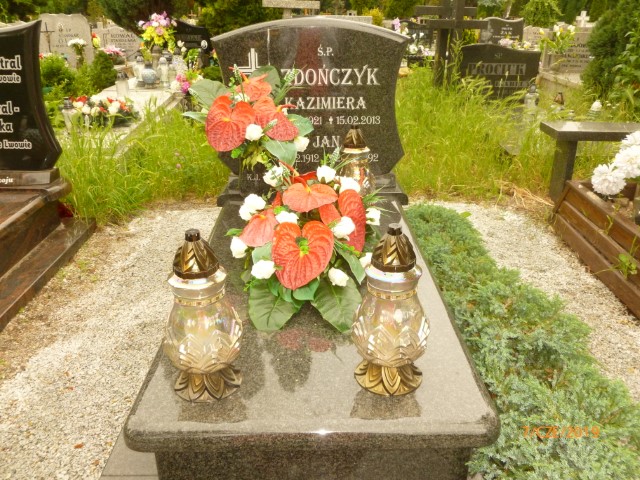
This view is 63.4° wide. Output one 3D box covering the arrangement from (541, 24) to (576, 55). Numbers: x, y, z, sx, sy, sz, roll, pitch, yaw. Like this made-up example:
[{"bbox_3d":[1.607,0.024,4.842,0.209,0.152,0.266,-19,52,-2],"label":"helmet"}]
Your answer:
[{"bbox_3d":[2.902,-2.440,6.300,0.430,0.360,0.380,-1,23,0],"label":"arrangement"}]

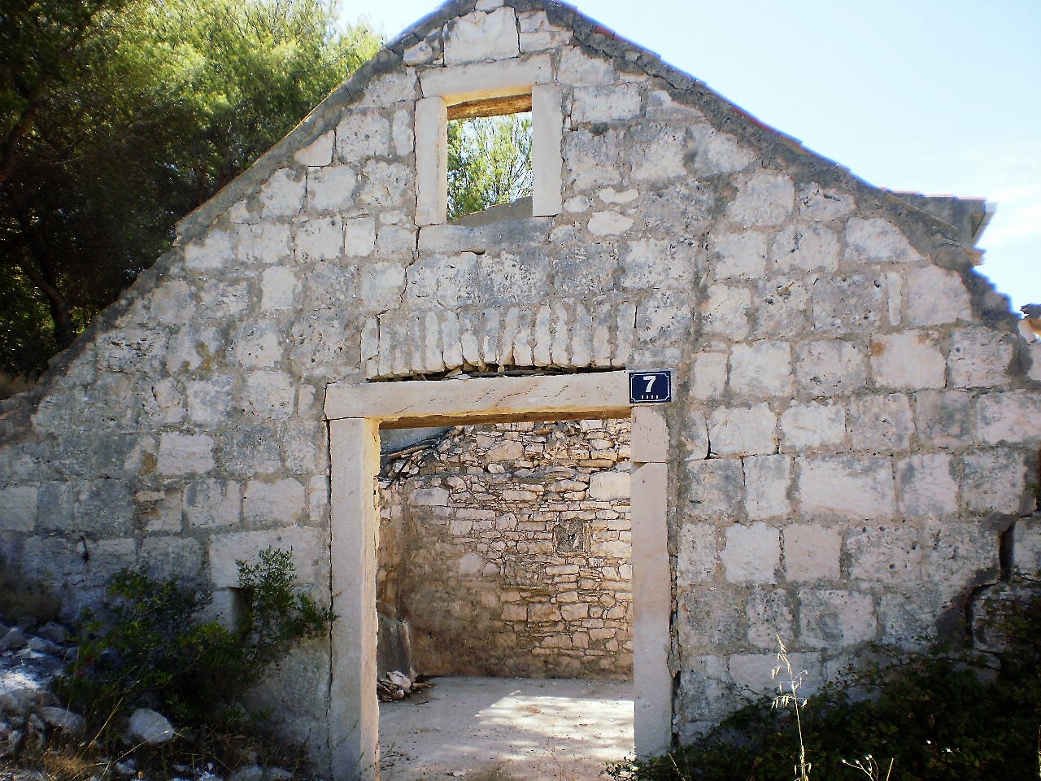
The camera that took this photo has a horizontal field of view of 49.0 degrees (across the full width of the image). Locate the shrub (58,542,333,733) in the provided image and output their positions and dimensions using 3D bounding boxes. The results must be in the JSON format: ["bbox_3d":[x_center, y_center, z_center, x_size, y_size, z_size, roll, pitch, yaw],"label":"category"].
[{"bbox_3d":[-1.700,1.319,6.008,1.420,1.000,0.950,-3,-9,15],"label":"shrub"}]

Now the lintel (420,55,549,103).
[{"bbox_3d":[-0.180,-1.788,6.640,0.782,0.189,0.190,-3,-9,15],"label":"lintel"}]

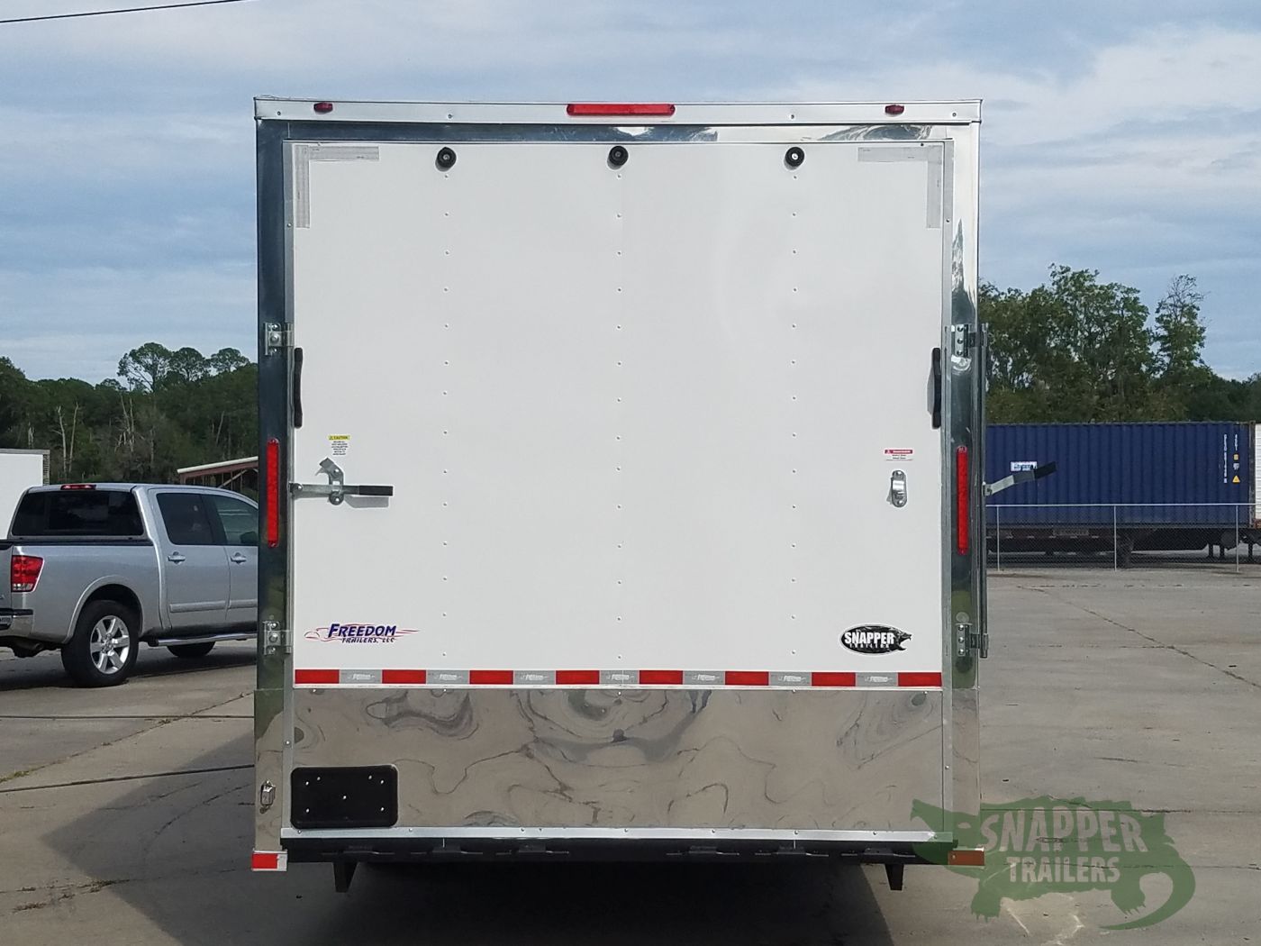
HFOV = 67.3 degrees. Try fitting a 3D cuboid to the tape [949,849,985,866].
[{"bbox_3d":[1.188,1.357,3.345,0.129,0.055,0.010,0,0,0],"label":"tape"}]

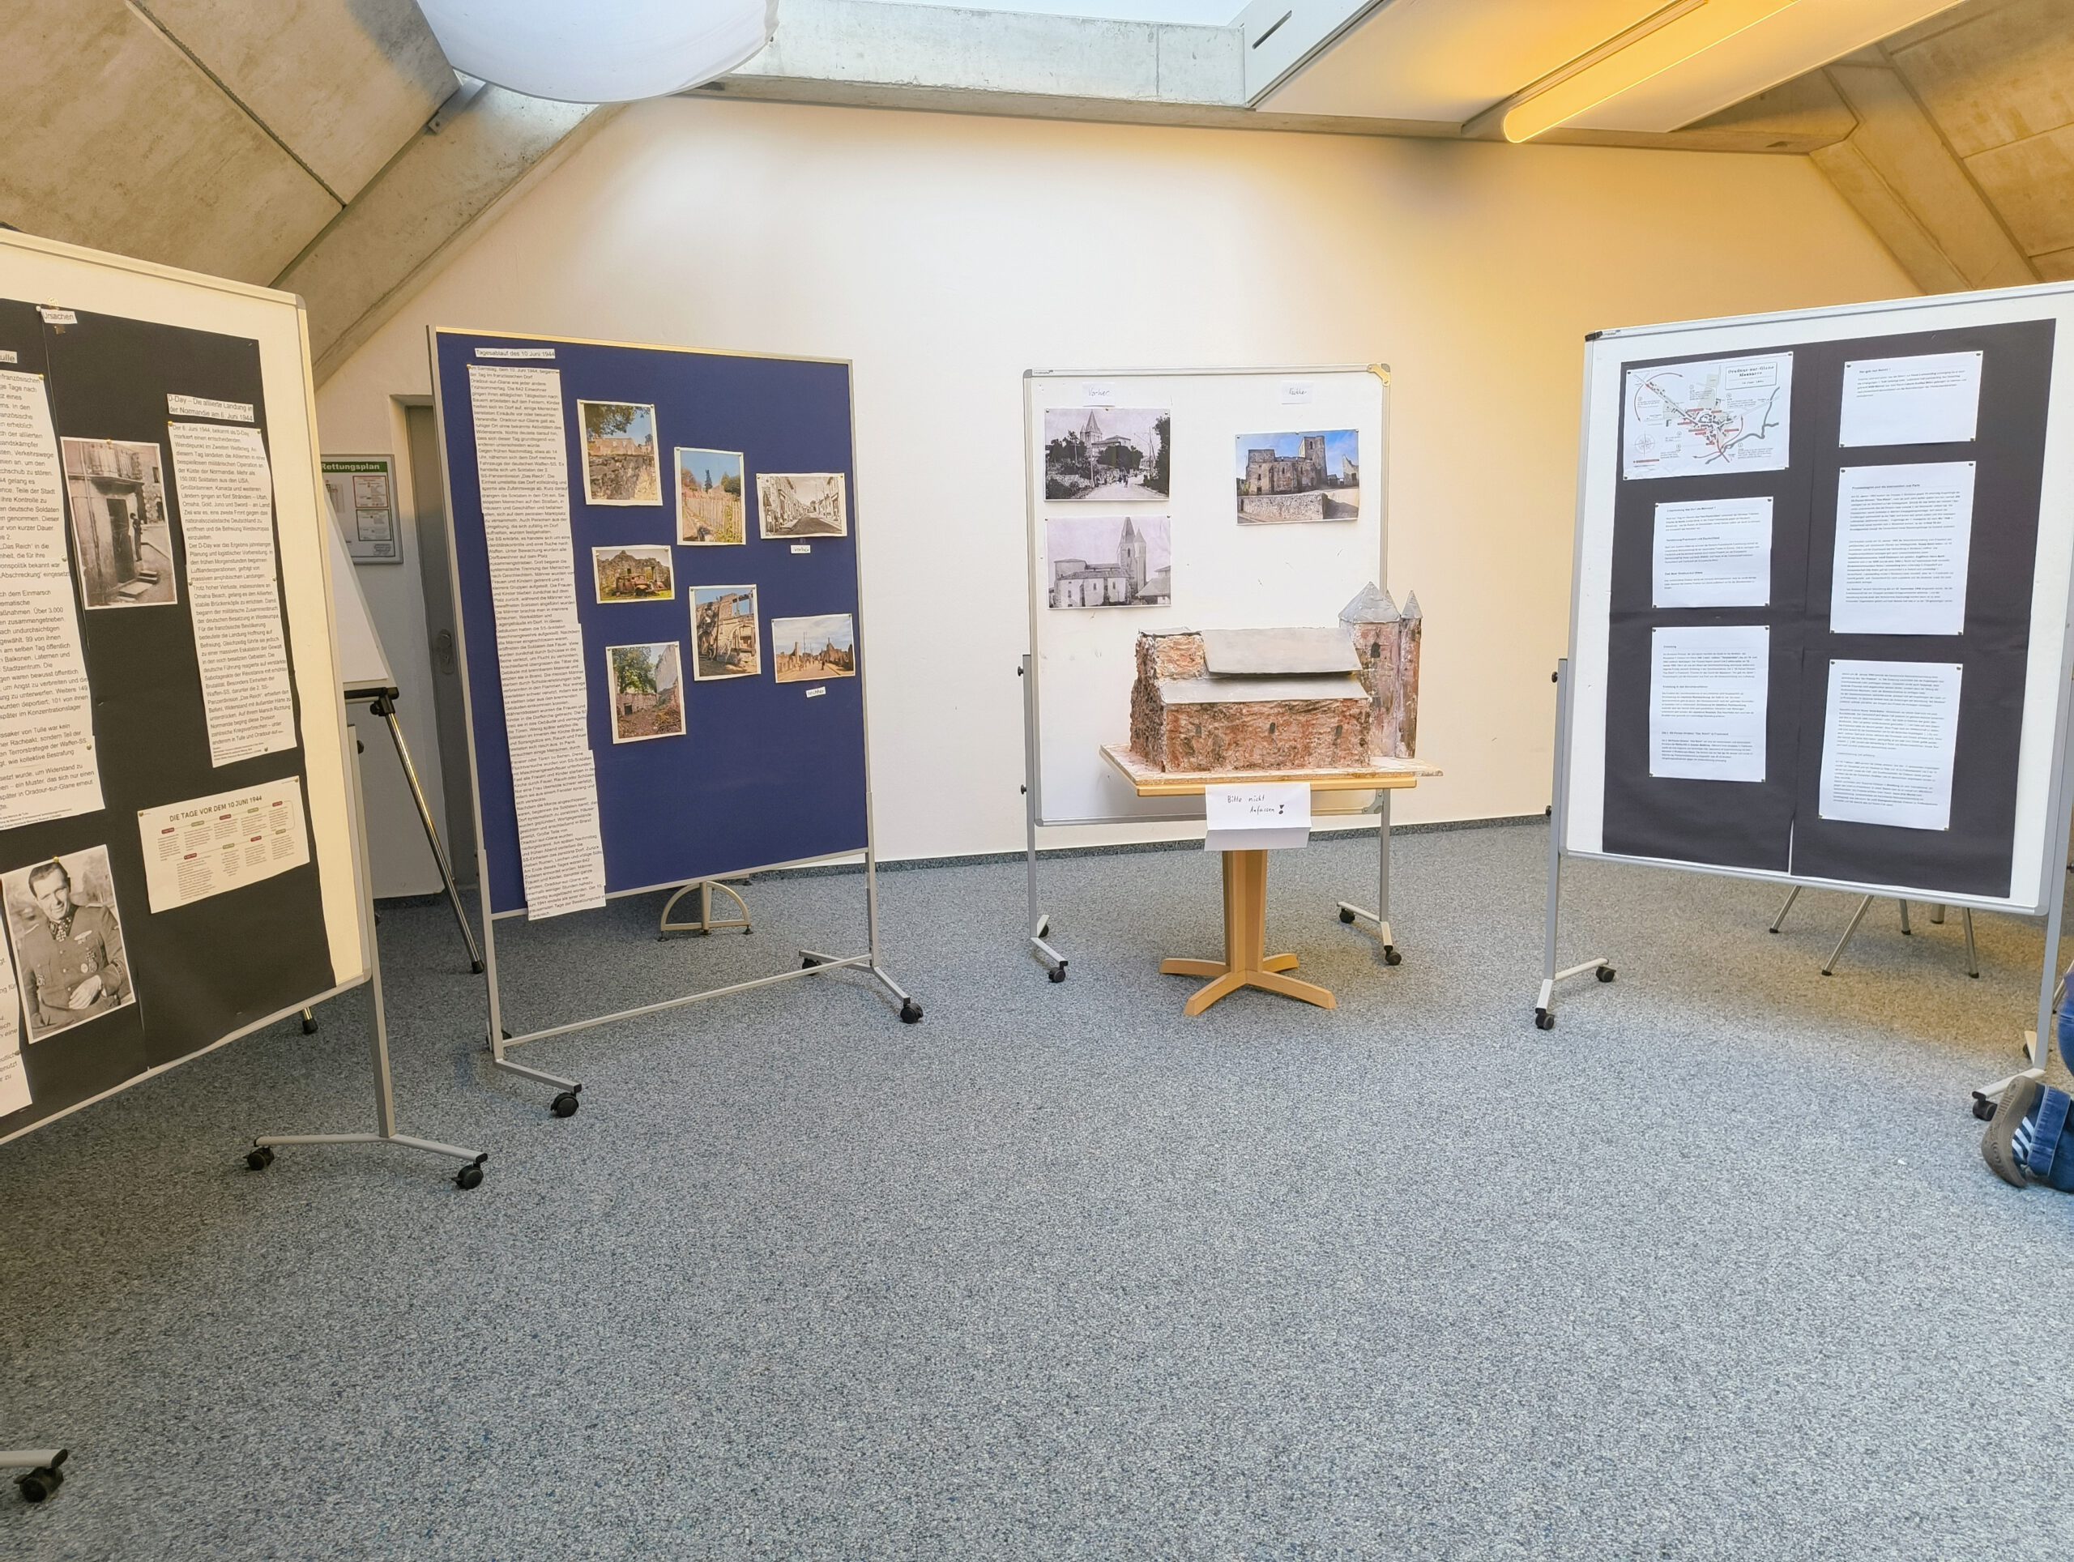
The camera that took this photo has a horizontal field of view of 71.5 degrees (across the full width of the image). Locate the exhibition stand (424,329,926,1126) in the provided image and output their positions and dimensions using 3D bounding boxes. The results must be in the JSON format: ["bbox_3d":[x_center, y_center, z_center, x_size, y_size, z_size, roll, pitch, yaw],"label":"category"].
[{"bbox_3d":[-1.003,-0.214,4.117,1.250,1.990,0.660,-9,12,-39],"label":"exhibition stand"}]

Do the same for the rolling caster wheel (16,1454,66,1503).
[{"bbox_3d":[-1.541,1.083,2.235,0.056,0.062,0.050,5,11,32],"label":"rolling caster wheel"}]

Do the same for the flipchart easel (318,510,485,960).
[{"bbox_3d":[-2.487,-0.248,4.725,0.860,1.920,0.800,3,10,23],"label":"flipchart easel"}]

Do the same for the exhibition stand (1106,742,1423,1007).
[{"bbox_3d":[0.678,0.303,4.562,0.830,0.755,0.800,-2,9,-4],"label":"exhibition stand"}]

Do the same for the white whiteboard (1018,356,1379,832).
[{"bbox_3d":[0.589,-0.615,4.883,1.225,1.525,0.035,-2,9,-4],"label":"white whiteboard"}]

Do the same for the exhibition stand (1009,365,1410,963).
[{"bbox_3d":[0.594,-0.384,4.921,1.280,2.000,0.610,-2,9,-4],"label":"exhibition stand"}]

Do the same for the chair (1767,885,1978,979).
[{"bbox_3d":[2.790,0.174,4.775,0.560,0.830,0.540,0,10,8],"label":"chair"}]

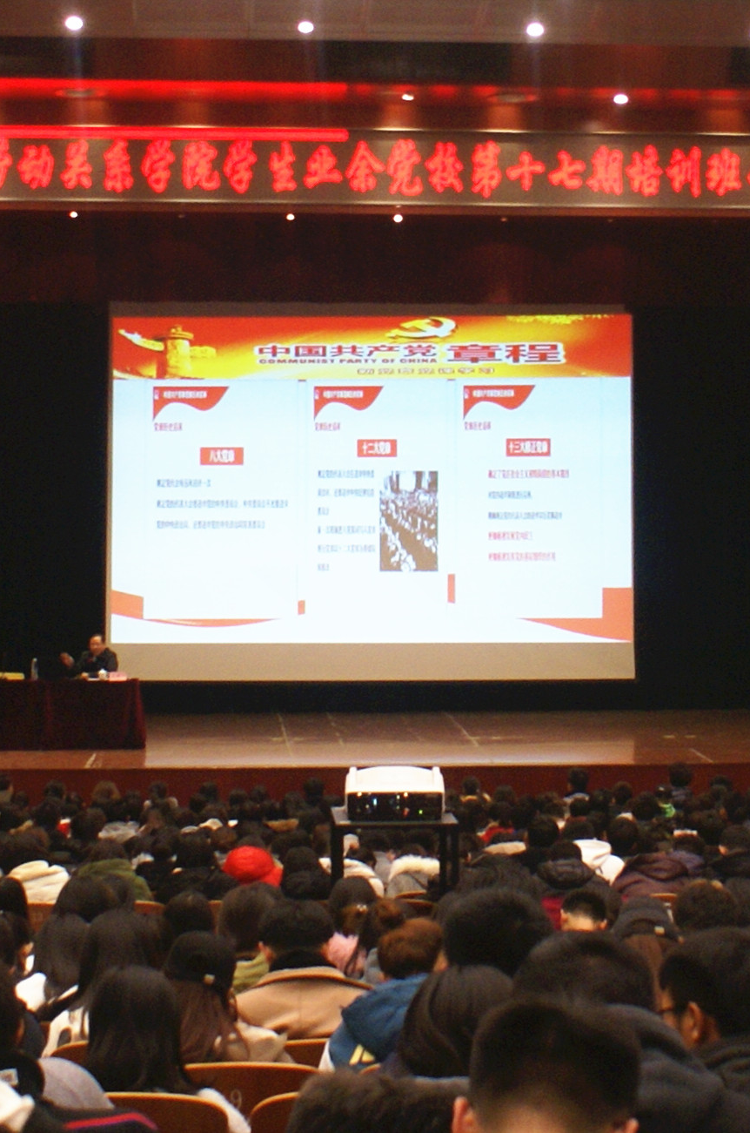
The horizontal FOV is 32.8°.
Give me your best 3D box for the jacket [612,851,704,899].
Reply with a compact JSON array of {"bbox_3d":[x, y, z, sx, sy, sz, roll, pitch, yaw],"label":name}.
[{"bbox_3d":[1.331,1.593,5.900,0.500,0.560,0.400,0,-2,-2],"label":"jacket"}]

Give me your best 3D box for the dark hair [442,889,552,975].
[{"bbox_3d":[0.233,0.726,2.420,0.205,0.200,0.220,0,-2,-2],"label":"dark hair"}]

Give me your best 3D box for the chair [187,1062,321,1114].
[{"bbox_3d":[-0.360,1.790,3.580,0.500,0.920,0.580,0,-2,-2],"label":"chair"}]

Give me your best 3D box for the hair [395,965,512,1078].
[{"bbox_3d":[0.125,0.688,1.920,0.195,0.185,0.210,0,-2,-2],"label":"hair"}]

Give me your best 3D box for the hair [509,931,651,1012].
[{"bbox_3d":[0.315,0.646,1.920,0.210,0.190,0.220,0,-2,-2],"label":"hair"}]

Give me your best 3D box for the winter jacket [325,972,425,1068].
[{"bbox_3d":[0.107,1.441,3.620,0.500,0.600,0.400,0,-2,3],"label":"winter jacket"}]

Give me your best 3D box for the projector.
[{"bbox_3d":[0.102,1.129,6.300,0.475,0.170,0.430,0,5,-2],"label":"projector"}]

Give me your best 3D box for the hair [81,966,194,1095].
[{"bbox_3d":[-0.502,0.999,2.700,0.220,0.310,0.240,0,-2,-2],"label":"hair"}]

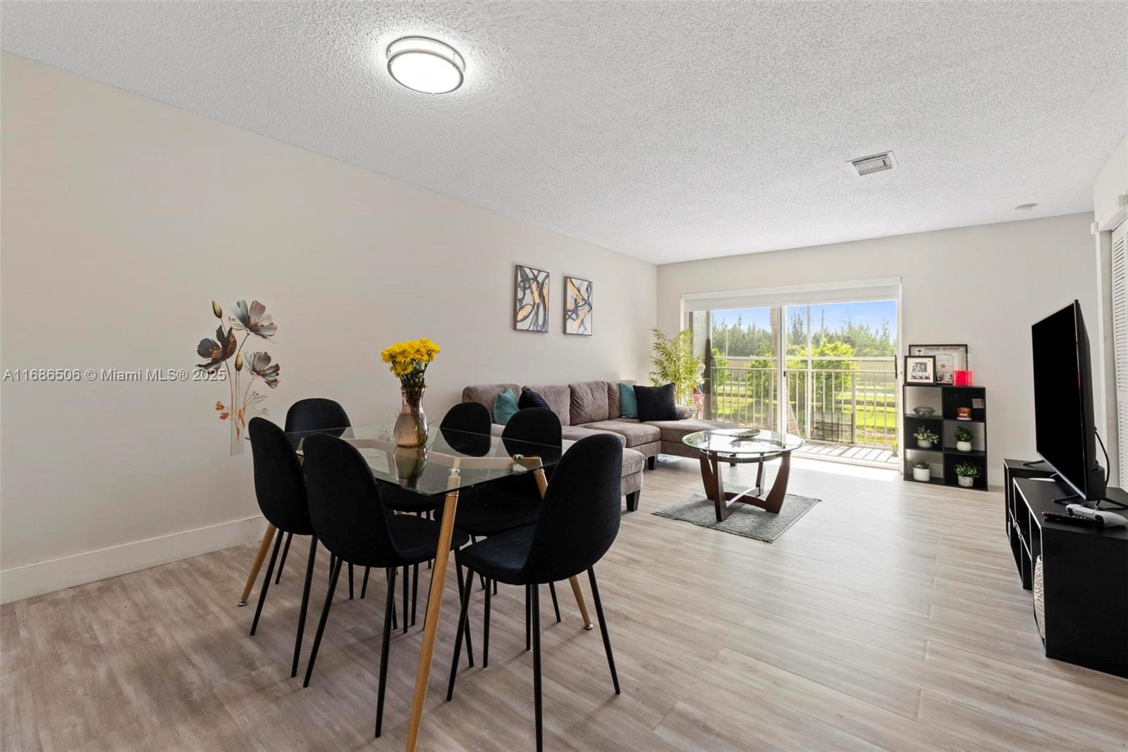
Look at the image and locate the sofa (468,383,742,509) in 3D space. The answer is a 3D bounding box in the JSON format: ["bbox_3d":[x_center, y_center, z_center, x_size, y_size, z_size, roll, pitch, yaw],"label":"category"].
[{"bbox_3d":[0.578,0.514,4.572,1.530,0.920,2.996,1,2,40],"label":"sofa"}]

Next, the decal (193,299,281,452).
[{"bbox_3d":[-1.941,0.008,2.824,0.012,0.930,0.425,1,2,40],"label":"decal"}]

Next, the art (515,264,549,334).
[{"bbox_3d":[-0.303,-0.767,4.728,0.035,0.630,0.495,1,2,40],"label":"art"}]

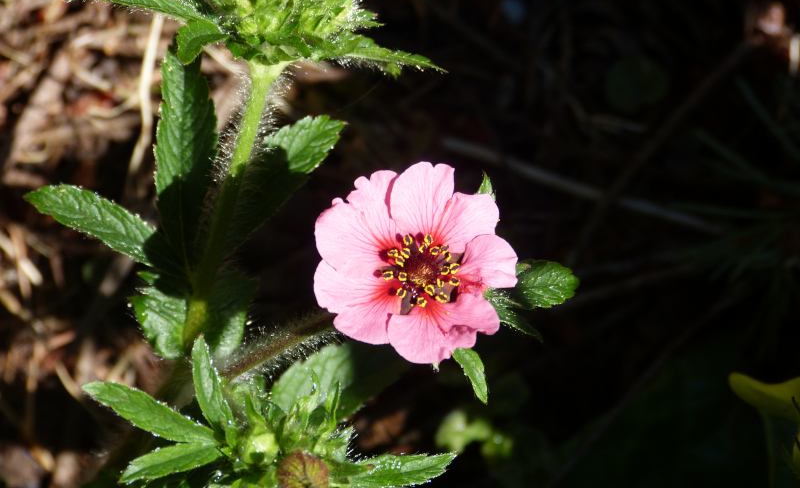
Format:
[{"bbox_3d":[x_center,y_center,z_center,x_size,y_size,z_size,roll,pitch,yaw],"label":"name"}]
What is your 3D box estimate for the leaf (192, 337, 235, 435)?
[{"bbox_3d":[-0.028,0.021,0.502,0.005,0.015,0.003,-16,12,-15],"label":"leaf"}]

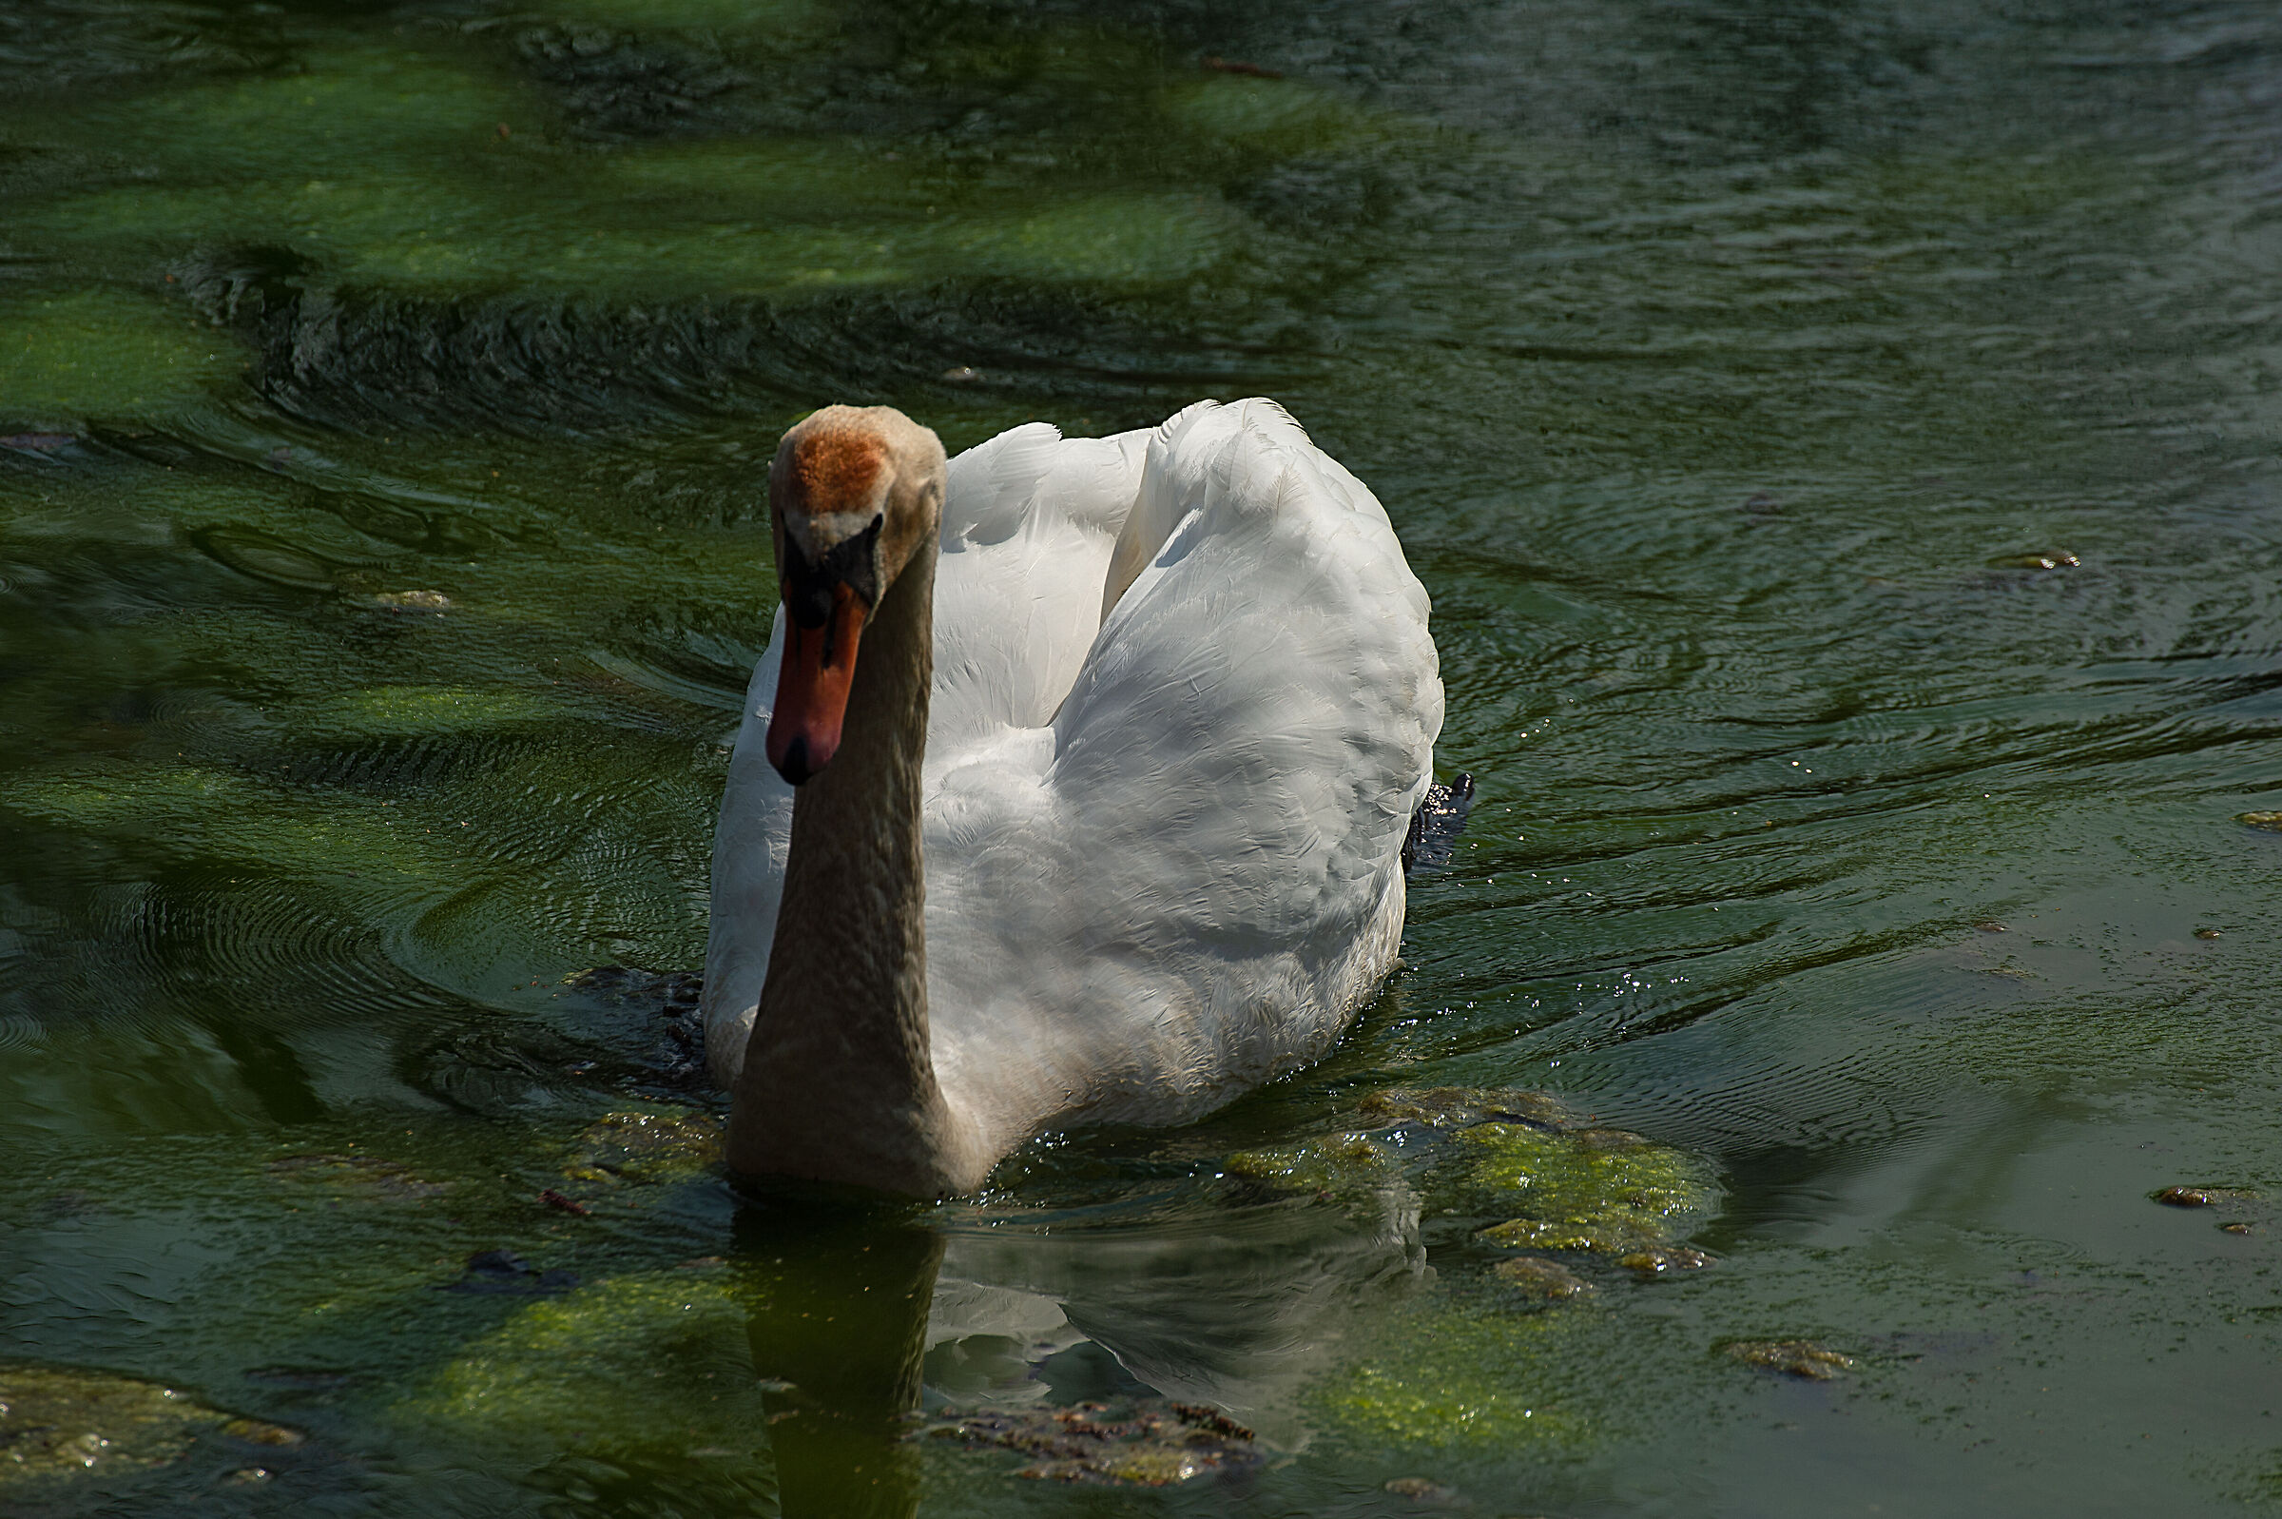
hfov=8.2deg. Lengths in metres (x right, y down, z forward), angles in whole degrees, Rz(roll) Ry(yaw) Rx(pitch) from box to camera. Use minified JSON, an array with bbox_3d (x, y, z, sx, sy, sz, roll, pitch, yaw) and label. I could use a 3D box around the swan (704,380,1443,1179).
[{"bbox_3d":[-0.021,-0.065,8.743,0.400,0.480,0.760,9,23,19],"label":"swan"}]

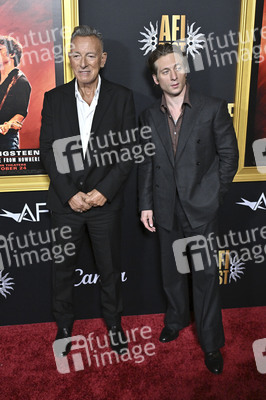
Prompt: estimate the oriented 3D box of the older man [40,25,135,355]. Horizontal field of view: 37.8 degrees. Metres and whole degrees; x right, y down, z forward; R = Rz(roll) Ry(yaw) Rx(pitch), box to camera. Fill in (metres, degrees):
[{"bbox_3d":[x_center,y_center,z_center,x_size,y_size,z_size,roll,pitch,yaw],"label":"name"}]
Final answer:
[{"bbox_3d":[-0.235,-0.009,2.152,0.520,1.790,0.360,0,12,3],"label":"older man"}]

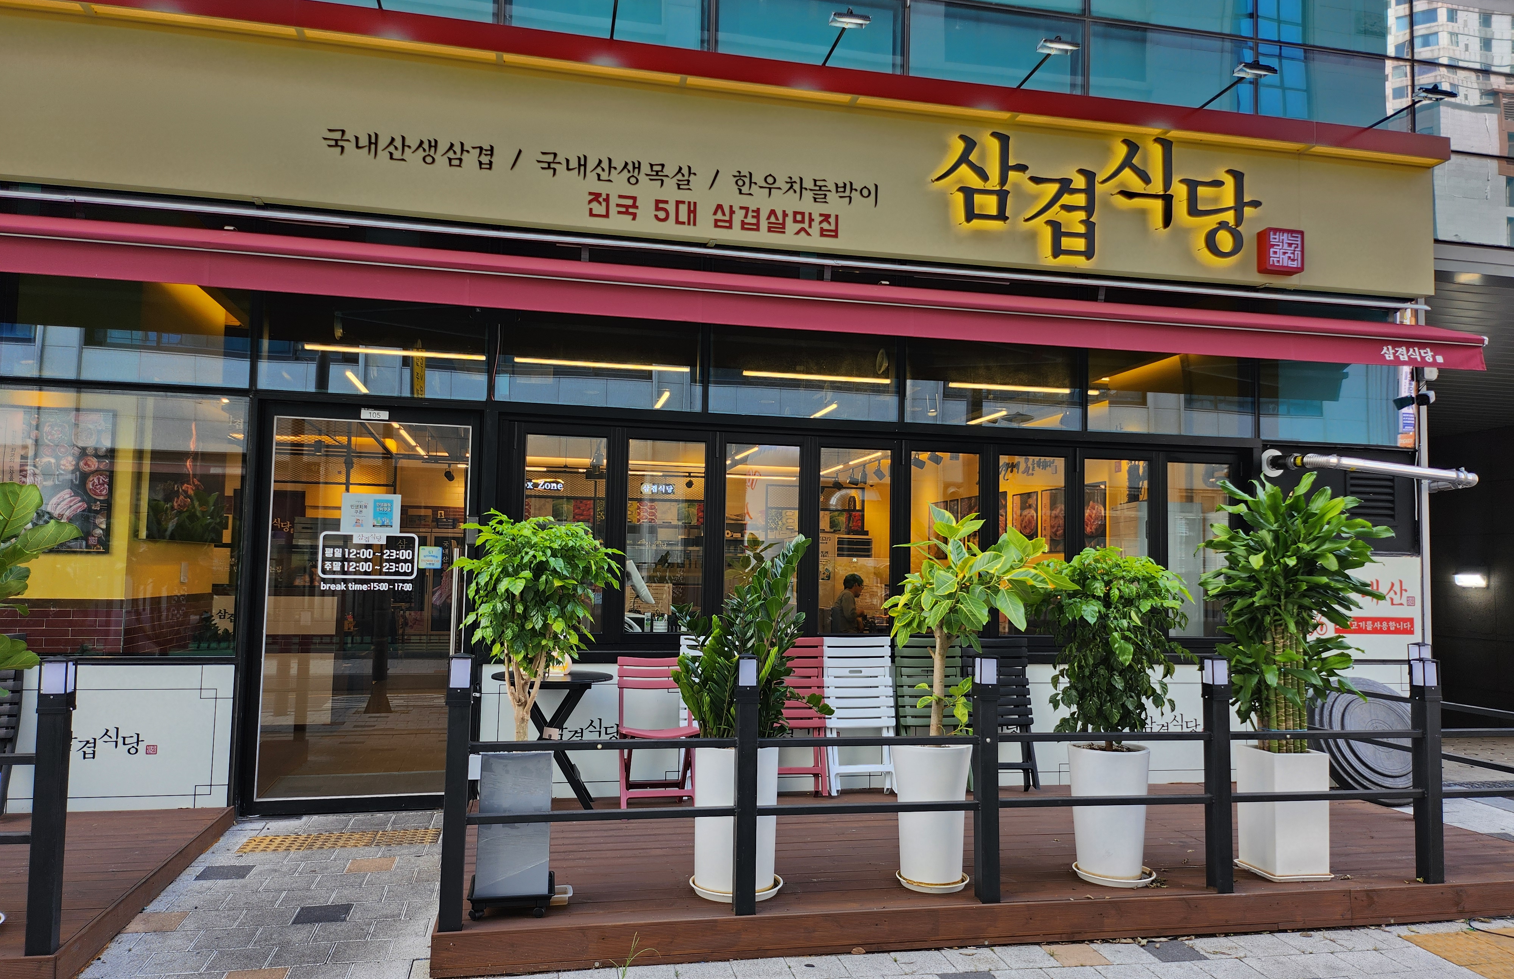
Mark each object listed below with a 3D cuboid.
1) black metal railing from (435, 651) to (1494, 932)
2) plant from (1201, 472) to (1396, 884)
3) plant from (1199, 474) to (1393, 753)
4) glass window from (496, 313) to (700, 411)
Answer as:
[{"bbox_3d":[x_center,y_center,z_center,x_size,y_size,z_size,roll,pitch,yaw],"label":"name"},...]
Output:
[{"bbox_3d":[1.169,1.143,4.189,4.663,0.957,0.114,2,-4,-11],"label":"black metal railing"},{"bbox_3d":[2.432,0.800,4.714,0.985,1.747,0.832,2,-4,-11],"label":"plant"},{"bbox_3d":[2.534,0.583,4.982,0.800,1.310,0.760,2,-4,-11],"label":"plant"},{"bbox_3d":[-0.860,-0.735,5.786,1.148,0.562,0.059,2,-4,-11],"label":"glass window"}]

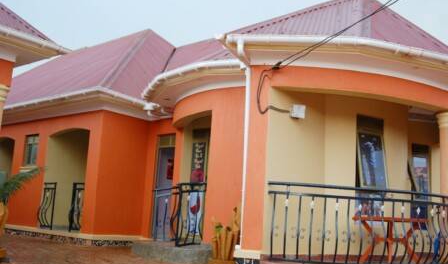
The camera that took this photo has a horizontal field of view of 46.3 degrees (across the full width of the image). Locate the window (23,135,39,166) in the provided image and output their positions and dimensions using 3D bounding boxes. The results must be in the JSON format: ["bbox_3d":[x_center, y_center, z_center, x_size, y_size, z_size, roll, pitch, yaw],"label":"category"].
[{"bbox_3d":[-4.844,0.473,13.328,0.680,0.800,0.130,-5,-12,41],"label":"window"}]

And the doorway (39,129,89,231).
[{"bbox_3d":[-3.642,1.131,12.170,1.780,2.320,0.260,-5,-12,41],"label":"doorway"}]

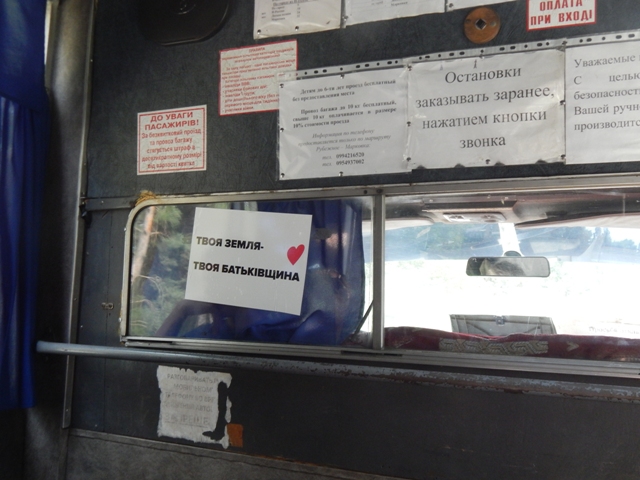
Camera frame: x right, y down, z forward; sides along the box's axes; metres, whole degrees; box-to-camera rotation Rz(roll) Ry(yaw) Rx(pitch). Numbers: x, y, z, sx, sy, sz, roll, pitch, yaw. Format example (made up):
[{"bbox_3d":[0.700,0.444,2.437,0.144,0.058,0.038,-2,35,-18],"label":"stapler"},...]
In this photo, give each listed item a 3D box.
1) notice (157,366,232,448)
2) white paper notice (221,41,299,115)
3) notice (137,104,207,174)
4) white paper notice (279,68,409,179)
[{"bbox_3d":[-0.285,0.372,1.577,0.202,0.163,0.010,-1,-3,26],"label":"notice"},{"bbox_3d":[-0.137,-0.353,1.537,0.198,0.148,0.010,-1,-3,26],"label":"white paper notice"},{"bbox_3d":[-0.346,-0.231,1.633,0.199,0.149,0.010,-1,-3,26],"label":"notice"},{"bbox_3d":[0.045,-0.237,1.445,0.296,0.211,0.010,-1,-3,26],"label":"white paper notice"}]

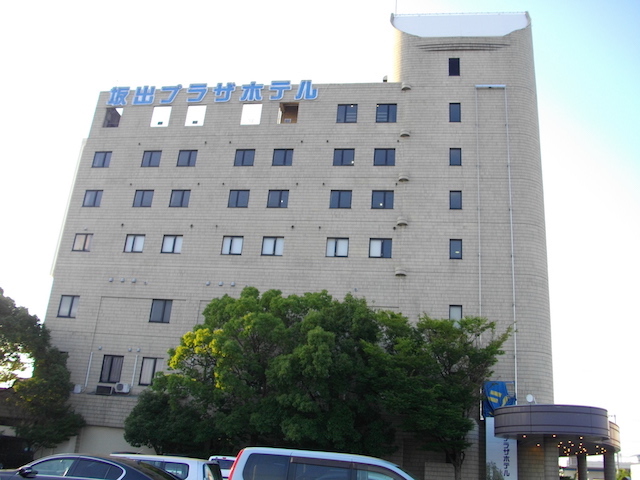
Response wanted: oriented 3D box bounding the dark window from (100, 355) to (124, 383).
[{"bbox_3d":[-11.825,7.334,33.673,1.225,1.525,0.150,1,-21,10],"label":"dark window"}]

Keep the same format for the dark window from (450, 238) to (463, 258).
[{"bbox_3d":[7.949,0.577,34.478,0.691,1.210,0.120,1,-21,10],"label":"dark window"}]

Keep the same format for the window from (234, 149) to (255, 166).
[{"bbox_3d":[-4.939,-5.364,39.015,1.310,1.238,0.120,1,-21,10],"label":"window"}]

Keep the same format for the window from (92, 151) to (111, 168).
[{"bbox_3d":[-14.073,-5.193,38.254,1.254,1.203,0.150,1,-21,9],"label":"window"}]

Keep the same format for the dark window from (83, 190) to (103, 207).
[{"bbox_3d":[-15.197,-2.752,39.721,1.261,1.213,0.120,1,-21,10],"label":"dark window"}]

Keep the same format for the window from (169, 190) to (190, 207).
[{"bbox_3d":[-8.567,-2.537,36.310,1.252,1.196,0.150,1,-21,9],"label":"window"}]

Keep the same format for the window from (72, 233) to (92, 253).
[{"bbox_3d":[-14.826,0.163,36.977,1.219,1.173,0.150,1,-21,10],"label":"window"}]

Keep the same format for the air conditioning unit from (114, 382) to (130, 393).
[{"bbox_3d":[-11.342,8.528,34.058,0.770,0.540,0.280,1,-21,10],"label":"air conditioning unit"}]

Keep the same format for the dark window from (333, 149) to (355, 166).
[{"bbox_3d":[1.559,-5.259,37.872,1.326,1.238,0.120,1,-21,10],"label":"dark window"}]

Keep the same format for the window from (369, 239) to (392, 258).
[{"bbox_3d":[3.406,0.459,33.193,1.259,1.175,0.150,1,-21,9],"label":"window"}]

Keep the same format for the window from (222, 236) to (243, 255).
[{"bbox_3d":[-5.224,0.328,35.323,1.267,1.174,0.150,1,-21,10],"label":"window"}]

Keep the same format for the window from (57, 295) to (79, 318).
[{"bbox_3d":[-14.738,3.913,34.726,1.184,1.345,0.150,1,-21,9],"label":"window"}]

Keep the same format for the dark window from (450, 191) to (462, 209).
[{"bbox_3d":[7.850,-2.300,34.188,0.669,1.181,0.150,1,-21,10],"label":"dark window"}]

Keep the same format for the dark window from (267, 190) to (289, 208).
[{"bbox_3d":[-2.533,-2.490,35.981,1.286,1.187,0.150,1,-21,10],"label":"dark window"}]

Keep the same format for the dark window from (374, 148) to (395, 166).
[{"bbox_3d":[4.108,-5.218,37.423,1.322,1.238,0.120,1,-21,10],"label":"dark window"}]

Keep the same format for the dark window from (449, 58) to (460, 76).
[{"bbox_3d":[8.894,-11.371,39.047,0.682,1.402,0.120,1,-21,10],"label":"dark window"}]

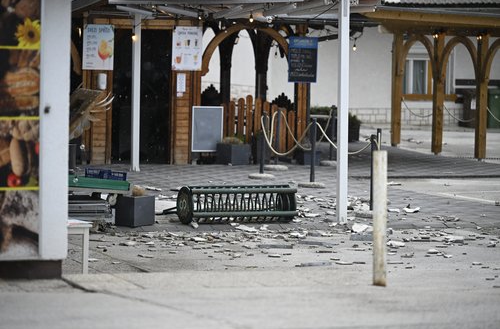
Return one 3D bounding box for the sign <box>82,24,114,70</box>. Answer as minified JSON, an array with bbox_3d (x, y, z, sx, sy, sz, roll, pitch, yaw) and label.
[{"bbox_3d":[-2.380,-1.843,30.600,0.490,0.710,0.020,0,4,-11],"label":"sign"}]

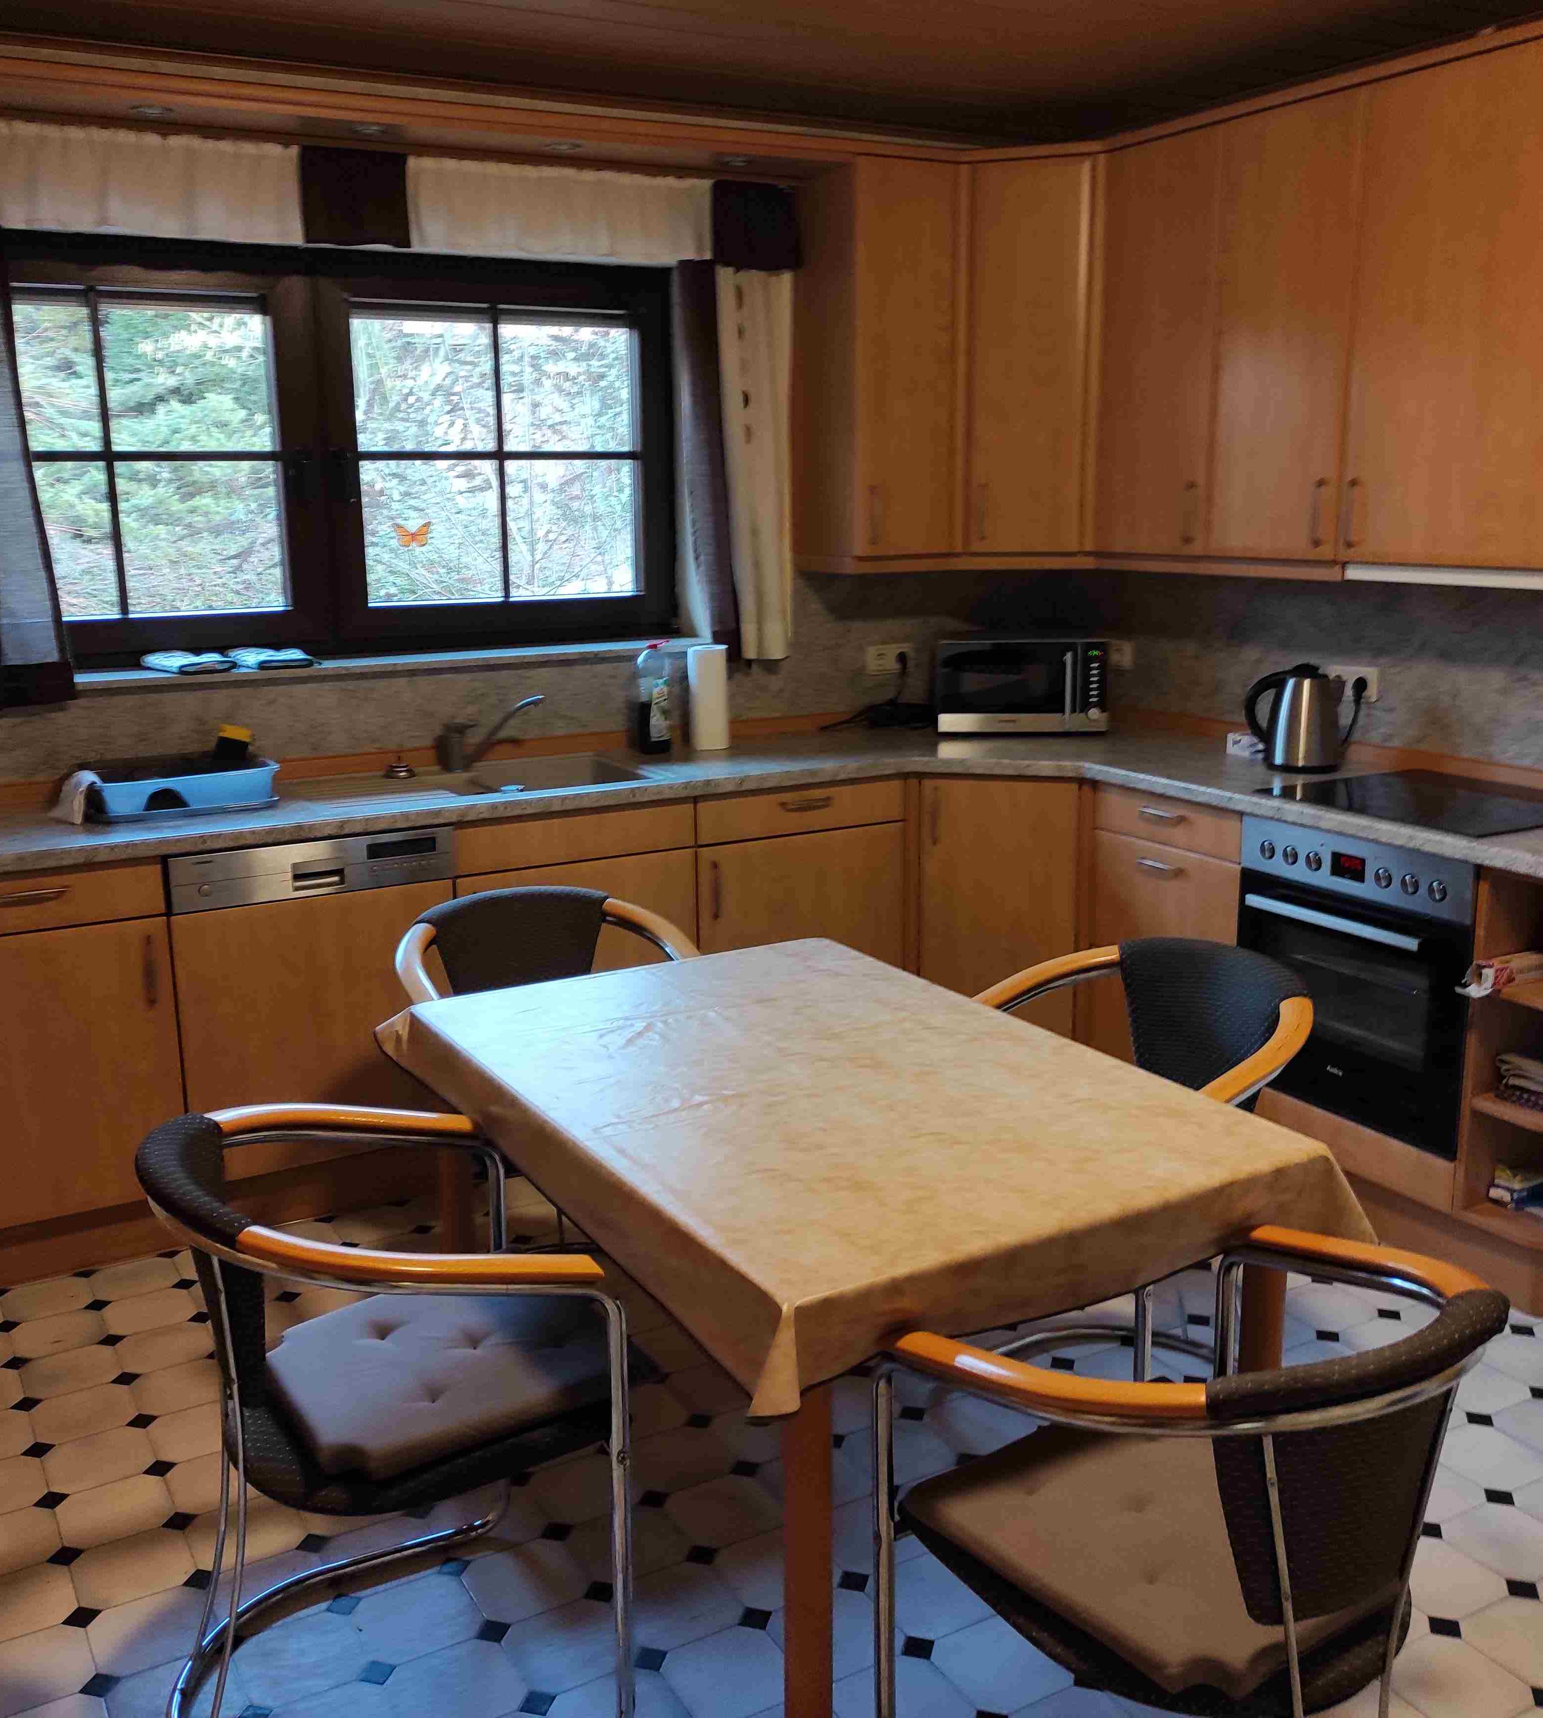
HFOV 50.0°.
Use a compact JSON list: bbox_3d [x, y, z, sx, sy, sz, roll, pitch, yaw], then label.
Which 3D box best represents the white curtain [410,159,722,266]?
[{"bbox_3d":[-0.488,-1.529,3.934,0.772,0.195,0.060,-8,14,-29],"label":"white curtain"}]

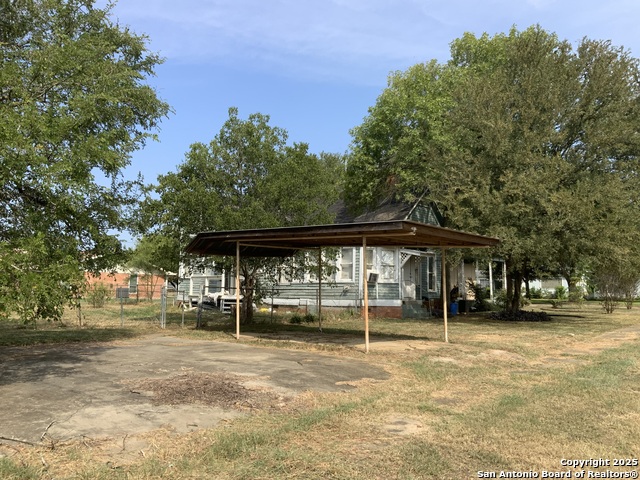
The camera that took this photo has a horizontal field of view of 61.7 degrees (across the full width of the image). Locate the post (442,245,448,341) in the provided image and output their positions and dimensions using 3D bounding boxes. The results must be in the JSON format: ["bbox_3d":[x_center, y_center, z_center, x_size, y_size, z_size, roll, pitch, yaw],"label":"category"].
[{"bbox_3d":[3.191,1.393,13.631,0.080,2.450,0.080,-5,-7,44],"label":"post"}]

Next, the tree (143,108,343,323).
[{"bbox_3d":[-2.883,-0.911,19.944,7.200,7.900,6.800,0,-5,0],"label":"tree"}]

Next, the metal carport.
[{"bbox_3d":[0.297,1.191,14.043,7.390,2.850,3.940,-5,-7,44],"label":"metal carport"}]

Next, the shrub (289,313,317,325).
[{"bbox_3d":[-0.634,2.845,19.431,1.000,0.440,0.600,0,-5,0],"label":"shrub"}]

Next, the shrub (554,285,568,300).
[{"bbox_3d":[21.070,4.580,46.781,1.200,1.380,1.200,0,-5,0],"label":"shrub"}]

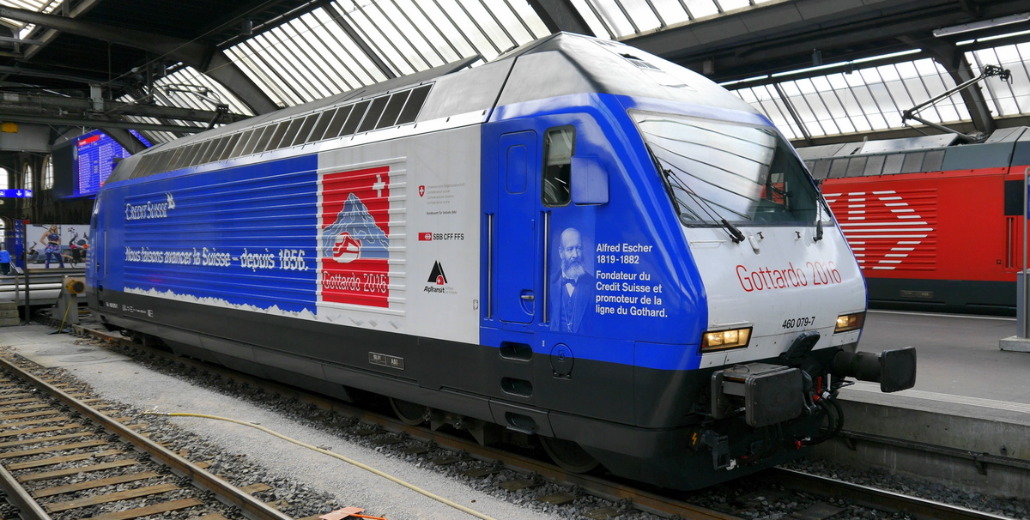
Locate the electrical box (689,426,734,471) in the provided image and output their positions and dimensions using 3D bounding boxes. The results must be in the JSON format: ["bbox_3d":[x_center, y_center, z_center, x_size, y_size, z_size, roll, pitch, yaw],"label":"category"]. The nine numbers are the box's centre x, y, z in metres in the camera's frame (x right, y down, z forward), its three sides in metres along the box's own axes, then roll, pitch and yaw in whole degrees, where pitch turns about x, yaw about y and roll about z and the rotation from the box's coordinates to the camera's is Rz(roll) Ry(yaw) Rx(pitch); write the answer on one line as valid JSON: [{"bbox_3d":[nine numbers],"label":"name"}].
[{"bbox_3d":[1.496,1.420,6.787,0.170,0.270,0.270,-2,2,-39],"label":"electrical box"}]

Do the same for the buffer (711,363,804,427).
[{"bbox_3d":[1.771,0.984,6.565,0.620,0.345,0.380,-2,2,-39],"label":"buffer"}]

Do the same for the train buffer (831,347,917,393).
[{"bbox_3d":[3.069,0.921,7.725,0.540,0.345,0.570,-2,2,-39],"label":"train buffer"}]

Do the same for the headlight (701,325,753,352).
[{"bbox_3d":[1.599,0.606,6.767,0.520,0.165,0.100,-2,2,-34],"label":"headlight"}]

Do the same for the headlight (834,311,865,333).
[{"bbox_3d":[2.948,0.554,7.853,0.520,0.165,0.100,-2,2,-44],"label":"headlight"}]

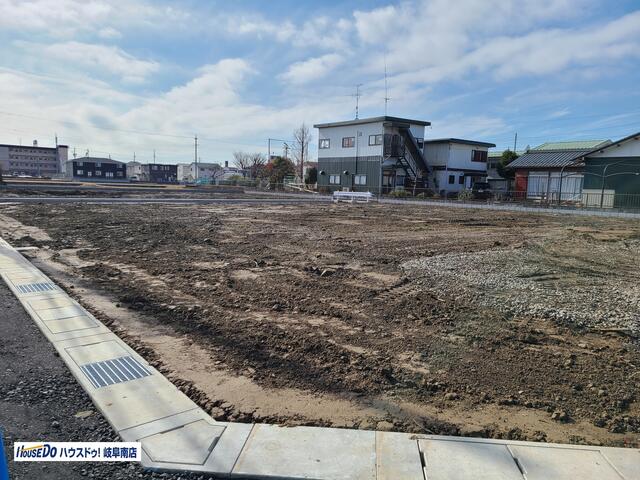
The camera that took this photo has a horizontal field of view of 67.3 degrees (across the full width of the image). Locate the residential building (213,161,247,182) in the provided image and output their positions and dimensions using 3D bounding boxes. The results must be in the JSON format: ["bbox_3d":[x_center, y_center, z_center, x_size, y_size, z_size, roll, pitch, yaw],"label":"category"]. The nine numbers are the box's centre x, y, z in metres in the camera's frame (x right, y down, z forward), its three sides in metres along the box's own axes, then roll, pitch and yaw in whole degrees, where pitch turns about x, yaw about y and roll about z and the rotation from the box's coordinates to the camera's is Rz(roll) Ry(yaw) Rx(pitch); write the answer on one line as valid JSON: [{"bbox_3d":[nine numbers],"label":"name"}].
[{"bbox_3d":[-26.119,-19.689,138.735,10.000,6.146,8.000,-3,9,-36],"label":"residential building"}]

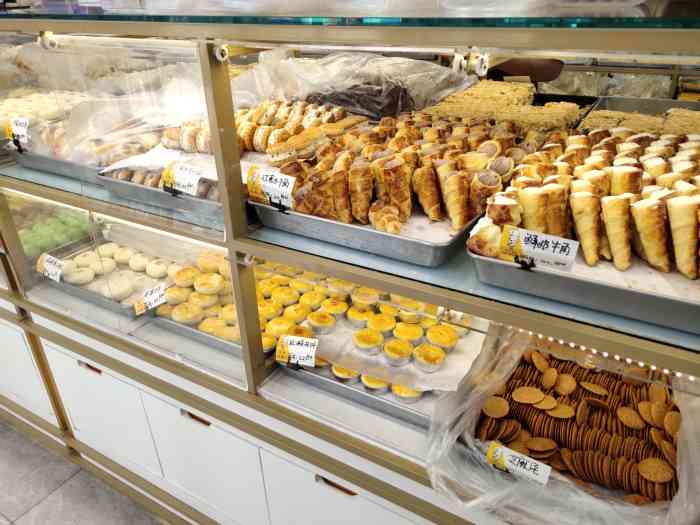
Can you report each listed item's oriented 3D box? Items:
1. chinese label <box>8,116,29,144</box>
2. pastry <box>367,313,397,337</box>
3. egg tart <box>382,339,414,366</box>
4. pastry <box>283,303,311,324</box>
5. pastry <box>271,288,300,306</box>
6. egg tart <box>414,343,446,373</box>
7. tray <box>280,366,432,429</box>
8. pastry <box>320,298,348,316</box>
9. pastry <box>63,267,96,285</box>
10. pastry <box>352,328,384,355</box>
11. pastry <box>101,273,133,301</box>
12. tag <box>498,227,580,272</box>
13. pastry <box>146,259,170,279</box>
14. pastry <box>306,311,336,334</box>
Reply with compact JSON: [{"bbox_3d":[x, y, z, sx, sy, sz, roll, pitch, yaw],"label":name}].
[{"bbox_3d":[-0.823,-0.327,1.452,0.092,0.062,0.008,14,22,30],"label":"chinese label"},{"bbox_3d":[0.076,0.157,1.394,0.069,0.031,0.069,-2,27,1],"label":"pastry"},{"bbox_3d":[0.109,0.203,1.301,0.068,0.031,0.068,-2,27,1],"label":"egg tart"},{"bbox_3d":[-0.131,0.125,1.435,0.068,0.034,0.068,-2,27,1],"label":"pastry"},{"bbox_3d":[-0.169,0.089,1.539,0.070,0.038,0.070,-2,27,1],"label":"pastry"},{"bbox_3d":[0.175,0.208,1.275,0.068,0.035,0.068,-2,27,1],"label":"egg tart"},{"bbox_3d":[0.169,0.157,1.403,0.405,0.048,0.590,14,32,29],"label":"tray"},{"bbox_3d":[-0.038,0.116,1.451,0.068,0.034,0.068,-2,27,1],"label":"pastry"},{"bbox_3d":[-0.771,0.036,1.669,0.075,0.041,0.075,14,31,29],"label":"pastry"},{"bbox_3d":[0.042,0.176,1.296,0.069,0.034,0.069,-2,27,1],"label":"pastry"},{"bbox_3d":[-0.659,0.068,1.661,0.083,0.058,0.083,-2,27,1],"label":"pastry"},{"bbox_3d":[0.254,-0.018,0.789,0.100,0.055,0.008,15,40,23],"label":"tag"},{"bbox_3d":[-0.554,0.017,1.687,0.066,0.046,0.066,-2,27,1],"label":"pastry"},{"bbox_3d":[-0.066,0.141,1.373,0.069,0.034,0.069,-2,27,1],"label":"pastry"}]

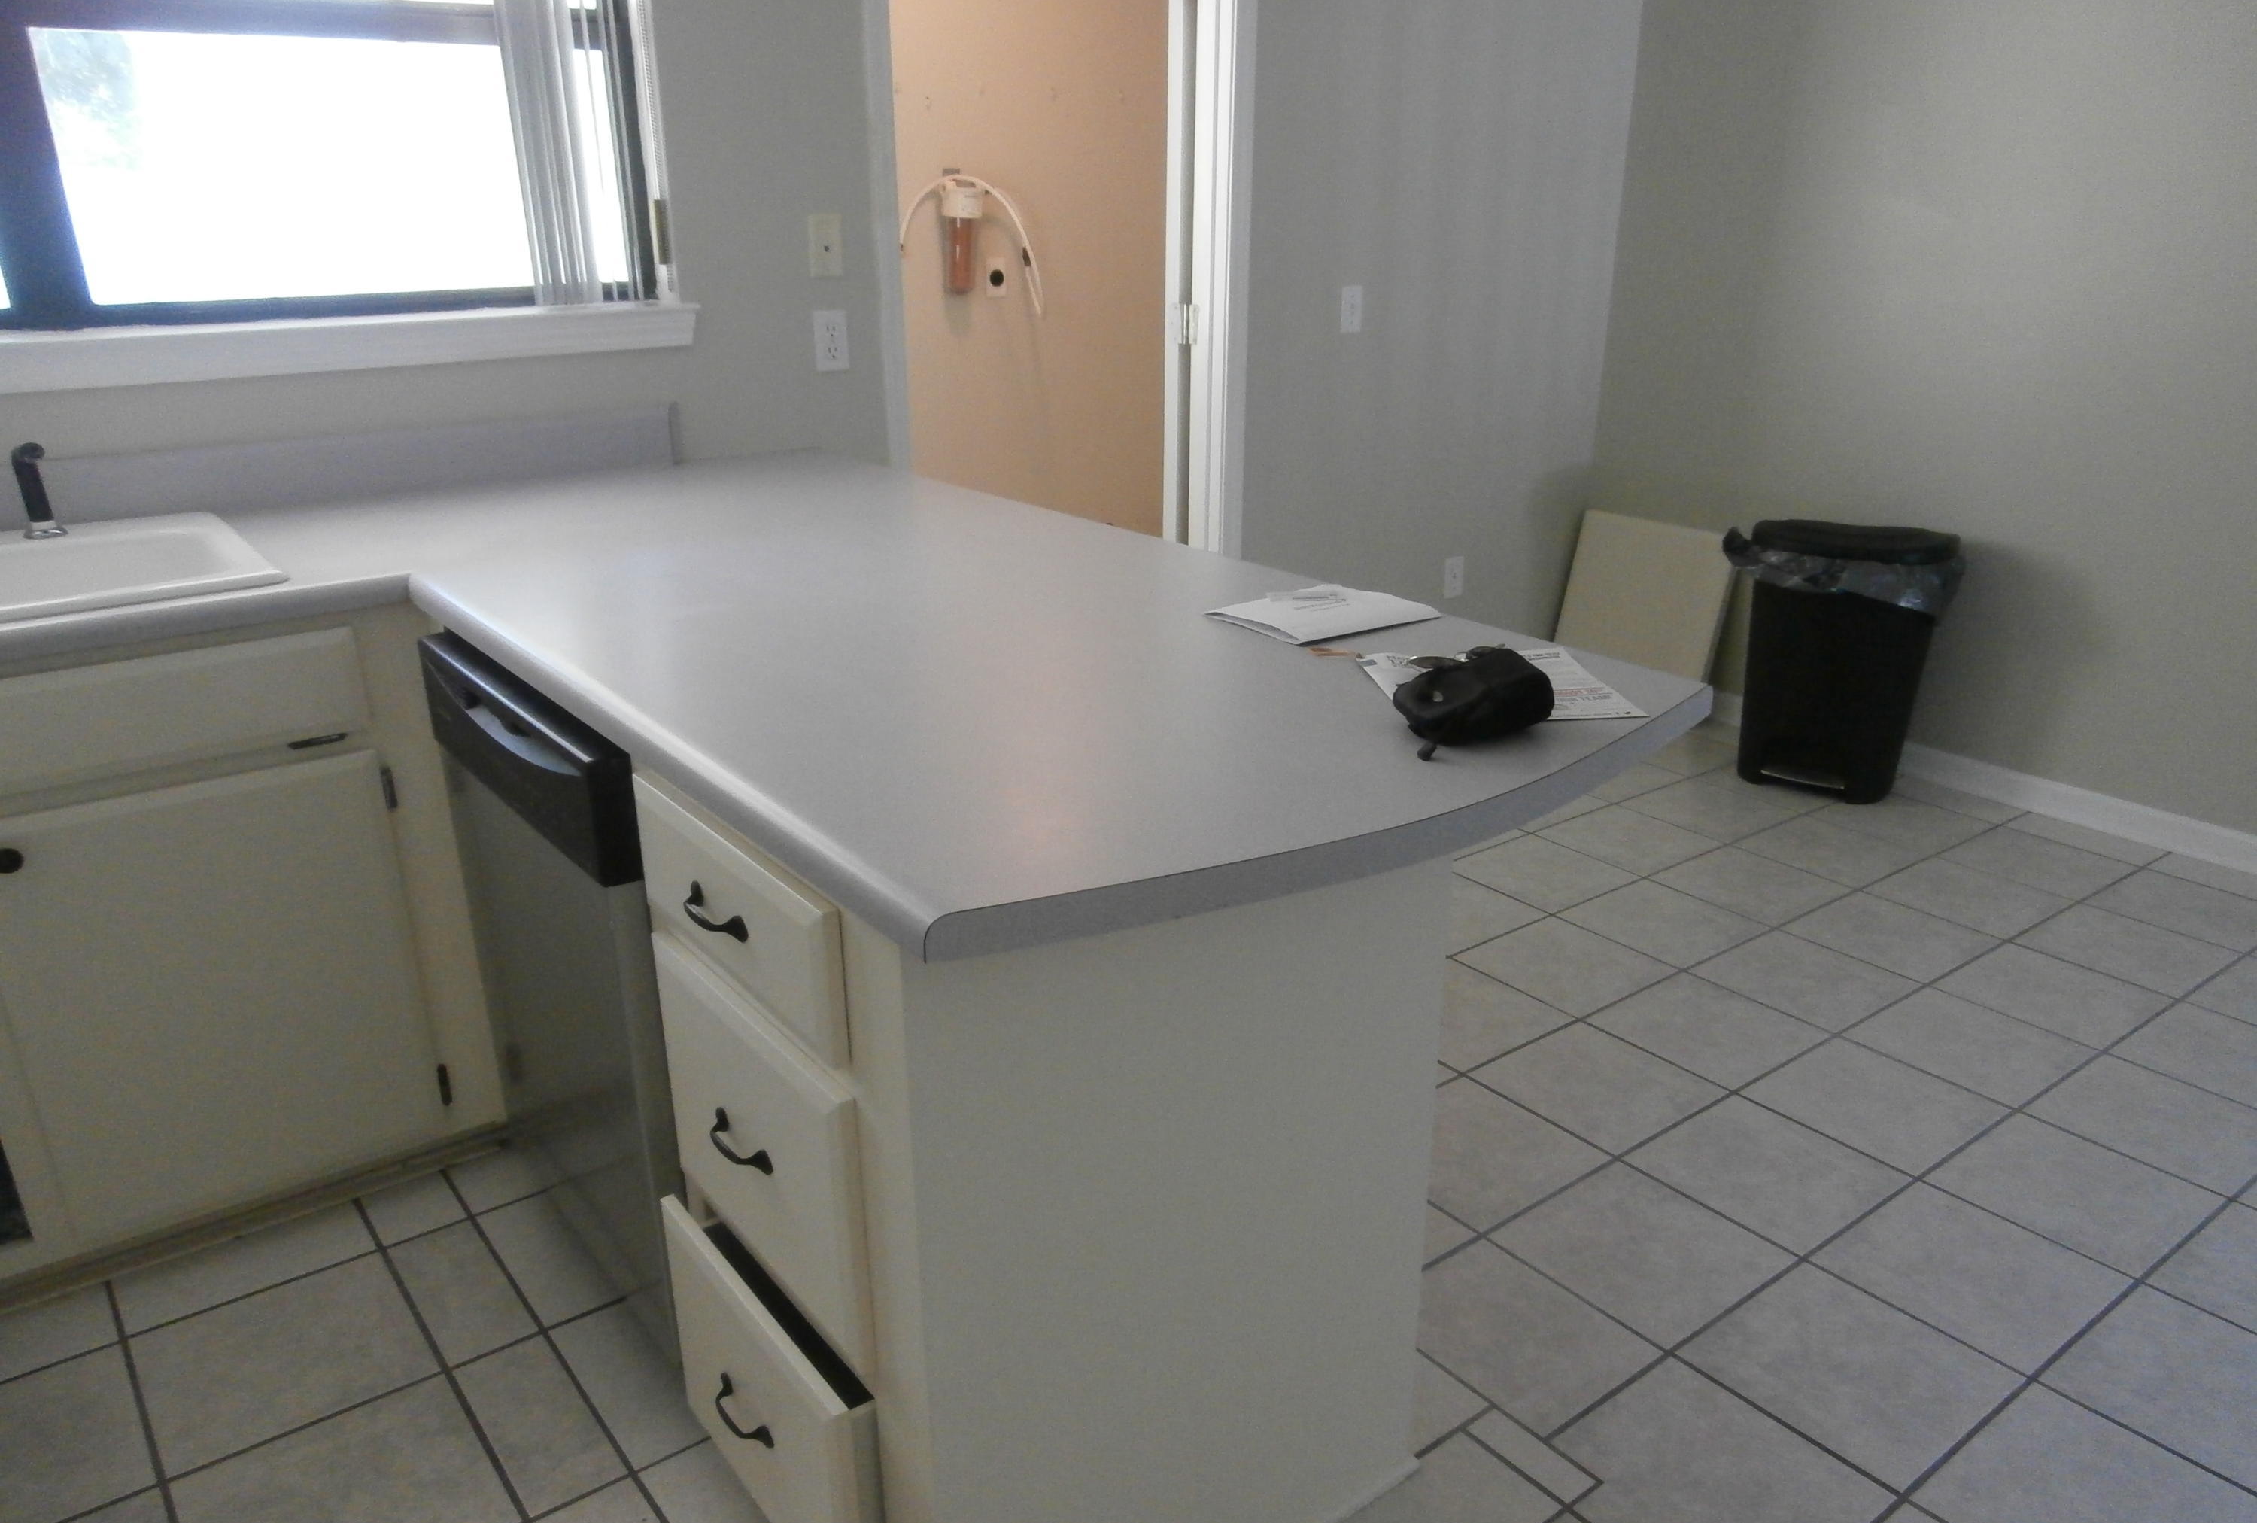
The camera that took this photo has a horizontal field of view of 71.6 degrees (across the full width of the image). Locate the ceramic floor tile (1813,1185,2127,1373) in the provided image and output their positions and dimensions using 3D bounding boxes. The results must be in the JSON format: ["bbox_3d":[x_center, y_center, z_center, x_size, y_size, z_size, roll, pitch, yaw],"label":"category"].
[{"bbox_3d":[1.152,0.703,2.146,0.302,0.010,0.302,-14,24,-35],"label":"ceramic floor tile"}]

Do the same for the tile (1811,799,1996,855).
[{"bbox_3d":[1.841,0.144,3.728,0.302,0.010,0.302,-14,24,-35],"label":"tile"}]

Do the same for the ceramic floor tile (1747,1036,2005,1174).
[{"bbox_3d":[1.214,0.559,2.551,0.302,0.010,0.302,-14,24,-35],"label":"ceramic floor tile"}]

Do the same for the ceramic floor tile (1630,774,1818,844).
[{"bbox_3d":[1.380,0.122,3.720,0.297,0.010,0.297,-14,24,-34],"label":"ceramic floor tile"}]

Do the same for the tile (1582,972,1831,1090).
[{"bbox_3d":[1.012,0.469,2.734,0.297,0.010,0.297,-14,24,-34],"label":"tile"}]

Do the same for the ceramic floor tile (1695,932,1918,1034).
[{"bbox_3d":[1.255,0.407,2.906,0.297,0.010,0.297,-14,24,-34],"label":"ceramic floor tile"}]

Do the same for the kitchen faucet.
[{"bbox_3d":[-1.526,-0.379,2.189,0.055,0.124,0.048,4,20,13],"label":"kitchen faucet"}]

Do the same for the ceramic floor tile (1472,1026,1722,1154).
[{"bbox_3d":[0.778,0.541,2.603,0.302,0.010,0.302,-14,24,-35],"label":"ceramic floor tile"}]

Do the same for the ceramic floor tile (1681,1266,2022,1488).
[{"bbox_3d":[0.889,0.751,1.932,0.297,0.010,0.297,-14,24,-34],"label":"ceramic floor tile"}]

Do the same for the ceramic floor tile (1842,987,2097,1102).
[{"bbox_3d":[1.467,0.498,2.728,0.302,0.010,0.302,-14,24,-35],"label":"ceramic floor tile"}]

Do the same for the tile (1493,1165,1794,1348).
[{"bbox_3d":[0.719,0.686,2.194,0.302,0.010,0.302,-14,24,-35],"label":"tile"}]

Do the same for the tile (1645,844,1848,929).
[{"bbox_3d":[1.317,0.266,3.309,0.297,0.010,0.297,-14,24,-34],"label":"tile"}]

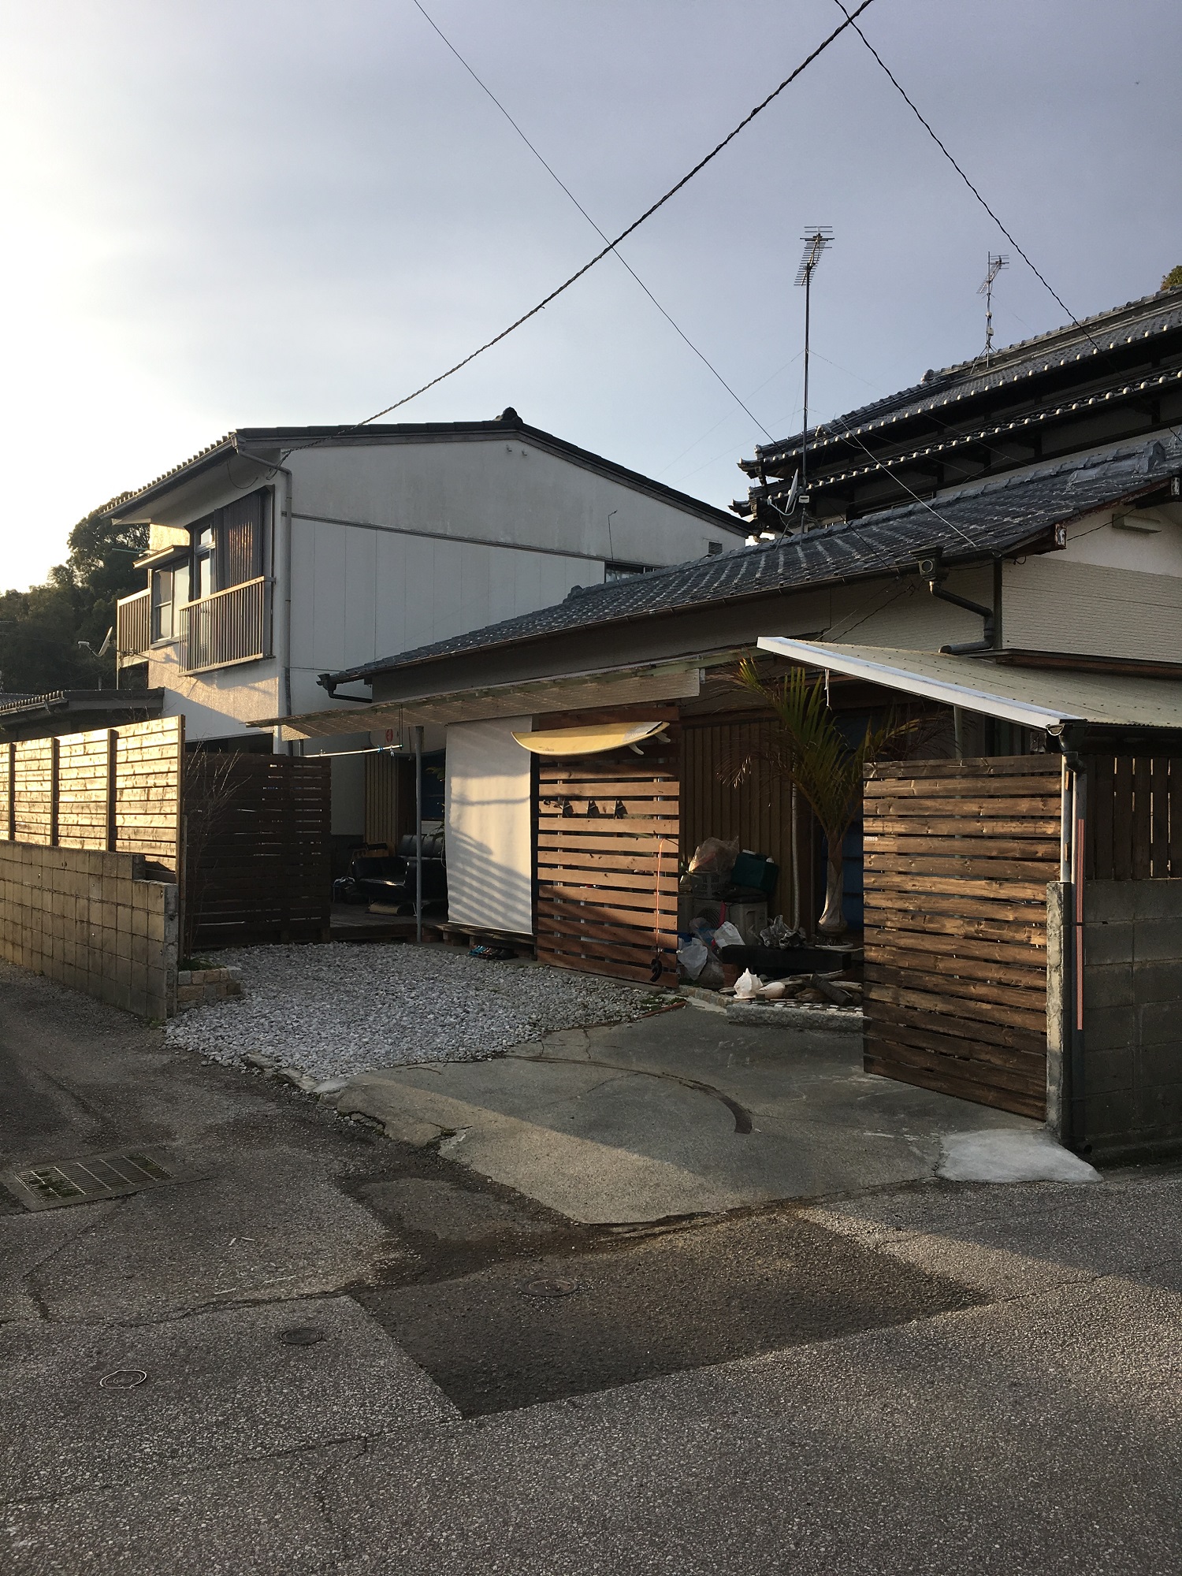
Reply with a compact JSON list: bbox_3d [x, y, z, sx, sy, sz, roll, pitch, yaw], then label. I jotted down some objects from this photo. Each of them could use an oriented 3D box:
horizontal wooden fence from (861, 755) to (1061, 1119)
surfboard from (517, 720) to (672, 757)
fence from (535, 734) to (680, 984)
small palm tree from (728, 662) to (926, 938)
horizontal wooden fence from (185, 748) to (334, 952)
[{"bbox_3d":[1.870,0.717,6.785,0.060,1.730,1.420,0,-1,-28],"label":"horizontal wooden fence"},{"bbox_3d":[-0.050,-0.340,9.280,0.520,0.160,1.880,-27,15,-33],"label":"surfboard"},{"bbox_3d":[0.100,0.430,9.610,0.060,1.830,1.710,0,-1,-36],"label":"fence"},{"bbox_3d":[1.680,0.065,9.200,1.450,1.970,1.400,0,-1,0],"label":"small palm tree"},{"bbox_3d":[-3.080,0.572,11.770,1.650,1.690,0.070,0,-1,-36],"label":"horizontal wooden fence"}]

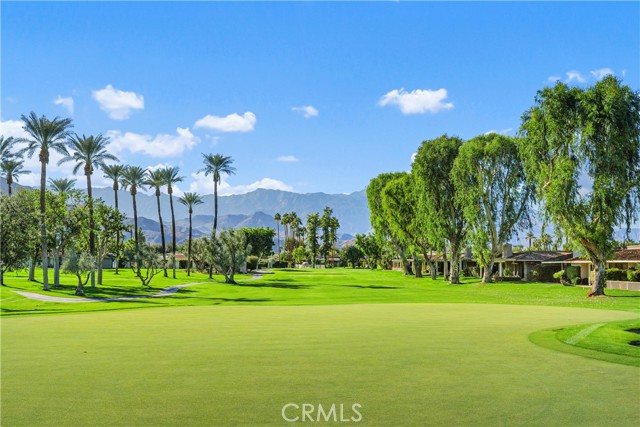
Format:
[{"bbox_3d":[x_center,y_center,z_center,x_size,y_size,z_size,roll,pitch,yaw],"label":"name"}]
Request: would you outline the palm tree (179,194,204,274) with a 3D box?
[{"bbox_3d":[-21.850,3.525,105.540,4.220,14.250,4.220,1,-4,-12],"label":"palm tree"}]

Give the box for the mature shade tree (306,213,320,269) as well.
[{"bbox_3d":[-2.089,8.676,200.684,4.340,18.050,4.340,0,-4,-1],"label":"mature shade tree"}]

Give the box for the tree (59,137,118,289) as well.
[{"bbox_3d":[-23.180,-0.340,62.320,6.010,15.510,6.010,0,-4,0],"label":"tree"}]

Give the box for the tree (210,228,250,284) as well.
[{"bbox_3d":[-10.390,4.910,71.840,4.960,6.360,4.960,0,-4,0],"label":"tree"}]

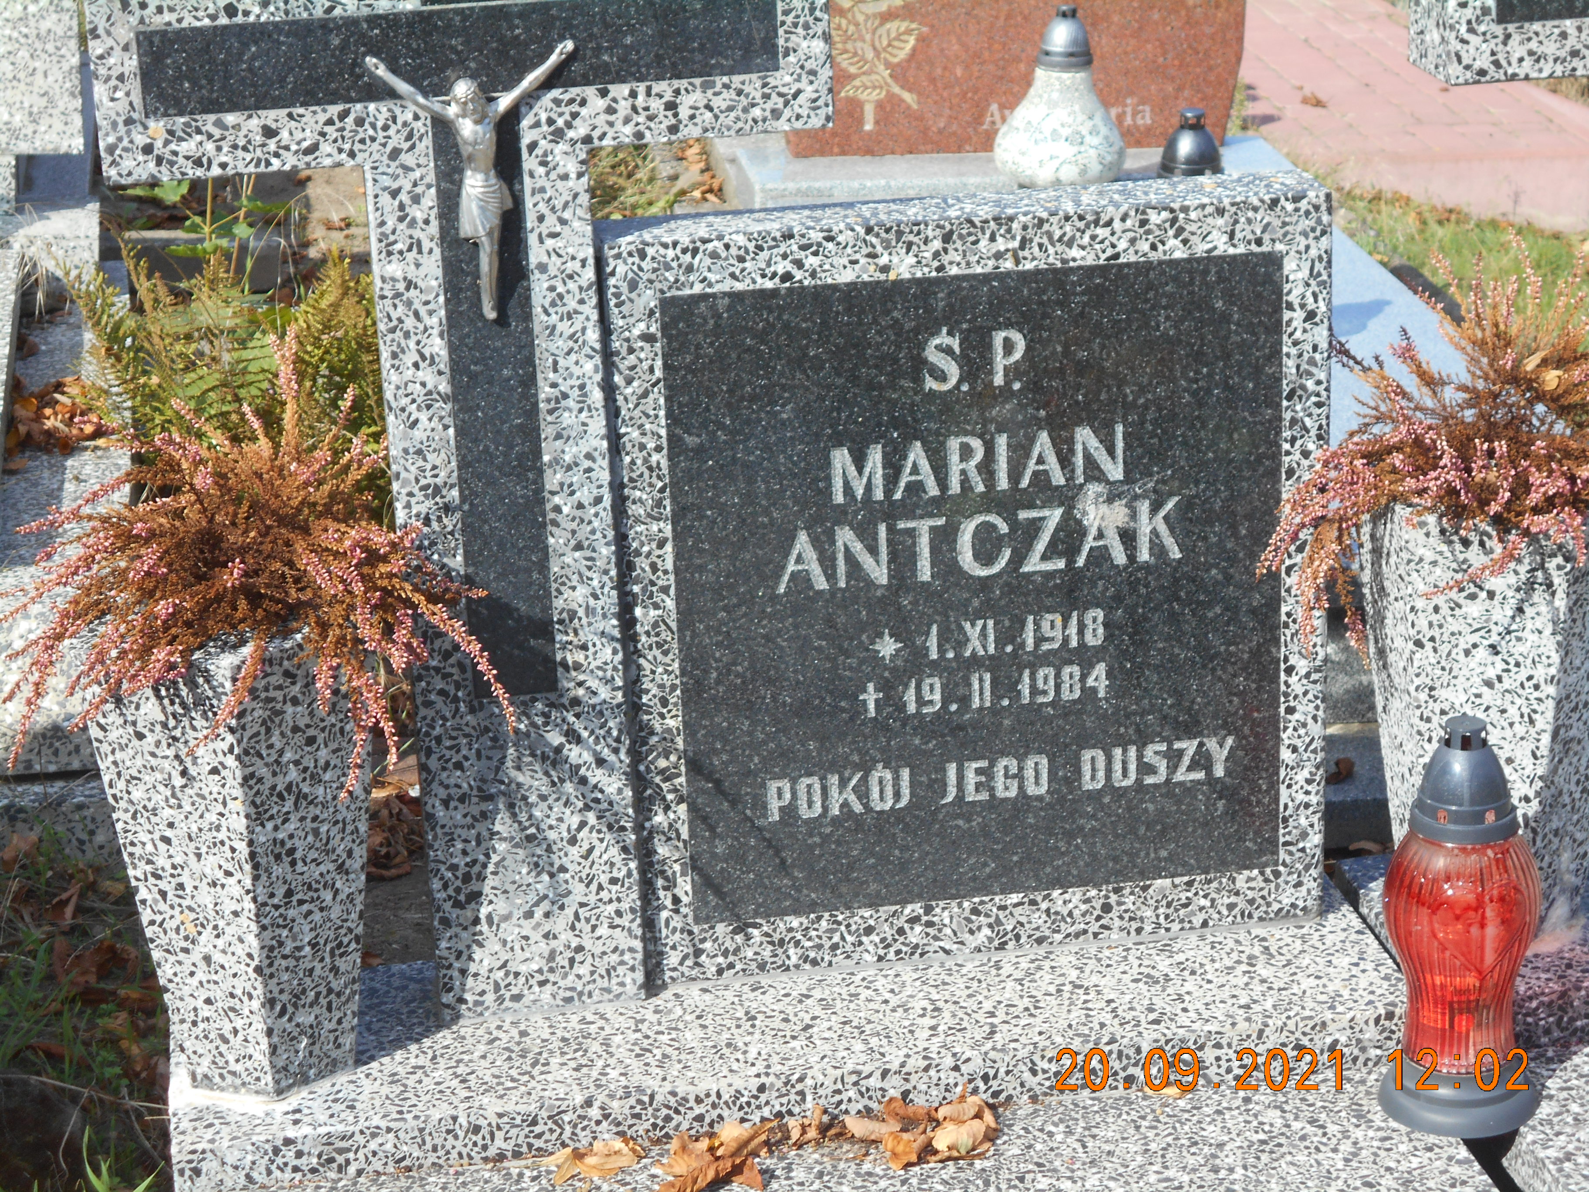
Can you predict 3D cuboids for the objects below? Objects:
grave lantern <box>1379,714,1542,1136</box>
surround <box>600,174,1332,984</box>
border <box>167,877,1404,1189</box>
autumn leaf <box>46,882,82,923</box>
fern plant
[{"bbox_3d":[0.411,0.196,2.145,0.098,0.254,0.098,-5,19,-8],"label":"grave lantern"},{"bbox_3d":[0.118,-0.009,2.297,0.459,0.503,0.069,-5,19,-8],"label":"surround"},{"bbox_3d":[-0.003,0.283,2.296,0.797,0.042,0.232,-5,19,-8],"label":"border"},{"bbox_3d":[-0.606,0.254,2.892,0.032,0.024,0.033,-5,19,-8],"label":"autumn leaf"},{"bbox_3d":[-0.557,-0.181,3.585,0.360,0.370,0.340,-5,19,-8],"label":"fern plant"}]

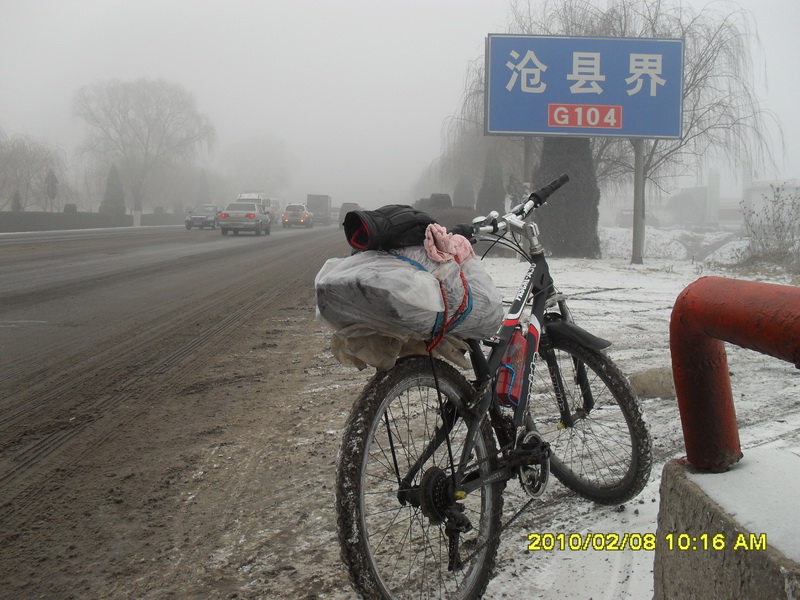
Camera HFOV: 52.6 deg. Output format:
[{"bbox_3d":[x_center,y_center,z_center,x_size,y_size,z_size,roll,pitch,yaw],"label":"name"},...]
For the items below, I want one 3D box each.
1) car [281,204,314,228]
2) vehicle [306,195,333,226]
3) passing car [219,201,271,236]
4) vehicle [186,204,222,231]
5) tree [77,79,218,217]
[{"bbox_3d":[-7.068,-5.864,56.377,1.780,1.680,4.350,0,6,-1],"label":"car"},{"bbox_3d":[-7.535,-8.492,76.639,2.000,2.850,5.600,0,6,-1],"label":"vehicle"},{"bbox_3d":[-6.824,-3.706,36.838,1.730,1.460,4.650,0,6,-1],"label":"passing car"},{"bbox_3d":[-11.173,-4.871,47.511,1.780,1.480,4.800,0,6,-1],"label":"vehicle"},{"bbox_3d":[-20.692,-11.908,64.463,11.600,12.000,11.600,0,6,-1],"label":"tree"}]

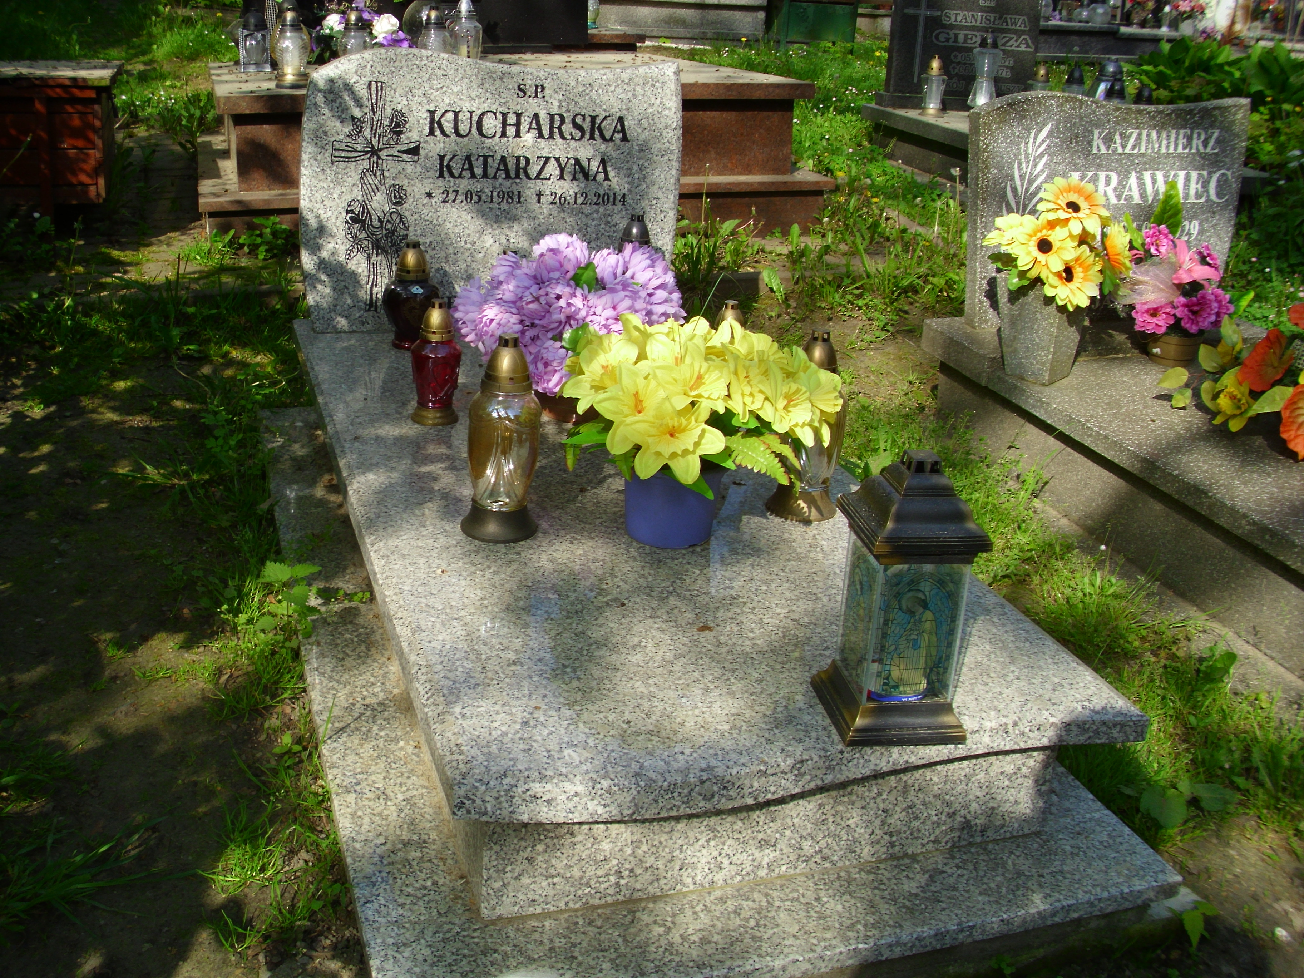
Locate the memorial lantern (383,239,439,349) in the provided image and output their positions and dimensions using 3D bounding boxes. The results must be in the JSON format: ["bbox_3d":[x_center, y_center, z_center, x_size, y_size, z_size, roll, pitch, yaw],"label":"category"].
[{"bbox_3d":[-0.520,-0.424,2.860,0.125,0.225,0.125,-3,22,-19],"label":"memorial lantern"}]

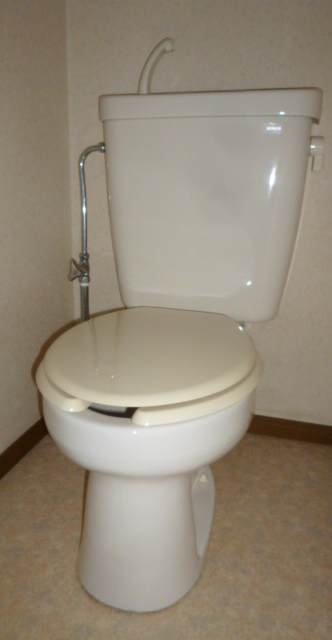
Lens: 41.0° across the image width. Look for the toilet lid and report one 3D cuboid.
[{"bbox_3d":[-0.023,0.047,0.776,0.351,0.029,0.409,6,17,16],"label":"toilet lid"}]

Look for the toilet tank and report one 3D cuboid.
[{"bbox_3d":[0.094,-0.264,1.062,0.464,0.477,0.178,6,17,16],"label":"toilet tank"}]

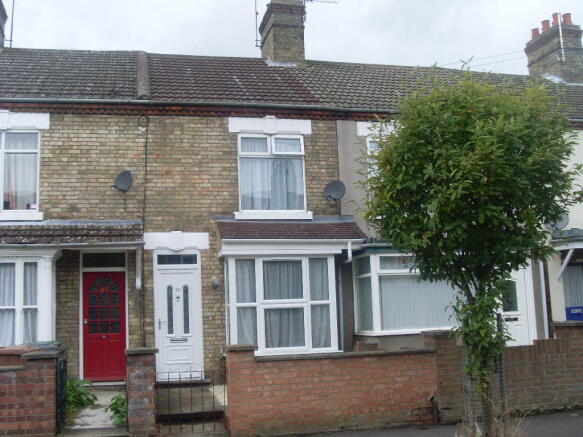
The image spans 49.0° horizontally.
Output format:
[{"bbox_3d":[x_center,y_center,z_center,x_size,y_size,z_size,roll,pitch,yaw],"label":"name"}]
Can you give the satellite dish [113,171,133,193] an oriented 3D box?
[{"bbox_3d":[-2.968,-0.650,11.239,0.430,0.390,0.250,-6,-8,29],"label":"satellite dish"}]

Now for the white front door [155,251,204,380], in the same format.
[{"bbox_3d":[-2.043,1.758,11.563,0.850,2.295,0.100,0,-7,-12],"label":"white front door"}]

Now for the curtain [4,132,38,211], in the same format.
[{"bbox_3d":[-4.812,-0.850,11.381,0.570,1.420,0.100,0,-7,-12],"label":"curtain"}]

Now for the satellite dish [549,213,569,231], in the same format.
[{"bbox_3d":[5.384,0.071,12.953,0.430,0.390,0.250,-6,-8,29],"label":"satellite dish"}]

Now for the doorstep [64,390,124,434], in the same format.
[{"bbox_3d":[-2.795,2.853,9.451,0.700,0.150,3.000,0,-7,-12],"label":"doorstep"}]

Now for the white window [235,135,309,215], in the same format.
[{"bbox_3d":[-0.369,-0.850,12.237,1.325,1.510,0.120,0,-7,-12],"label":"white window"}]

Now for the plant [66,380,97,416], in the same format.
[{"bbox_3d":[-2.910,2.478,8.932,0.400,0.460,0.450,0,-7,-12],"label":"plant"}]

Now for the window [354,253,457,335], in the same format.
[{"bbox_3d":[2.144,1.414,12.061,1.820,1.510,0.750,0,-7,-12],"label":"window"}]

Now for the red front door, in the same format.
[{"bbox_3d":[-3.288,1.886,11.278,0.725,1.885,0.100,0,-7,-12],"label":"red front door"}]

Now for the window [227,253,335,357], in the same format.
[{"bbox_3d":[-0.198,1.562,11.589,1.960,1.740,0.650,0,-7,-12],"label":"window"}]

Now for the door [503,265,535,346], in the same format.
[{"bbox_3d":[4.511,1.835,12.958,0.920,1.990,0.100,0,-7,-12],"label":"door"}]

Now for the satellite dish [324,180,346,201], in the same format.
[{"bbox_3d":[0.860,-0.543,12.420,0.430,0.400,0.300,-6,-8,32],"label":"satellite dish"}]

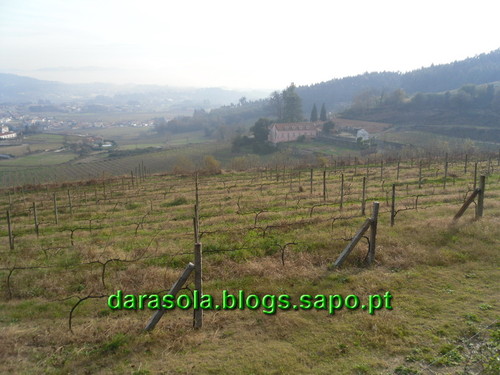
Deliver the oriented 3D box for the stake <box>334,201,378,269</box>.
[{"bbox_3d":[2.571,1.146,9.800,1.020,1.580,0.180,-2,13,-5],"label":"stake"}]

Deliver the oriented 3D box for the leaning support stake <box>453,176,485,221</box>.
[{"bbox_3d":[7.679,0.362,14.200,1.050,1.550,0.180,-2,13,-5],"label":"leaning support stake"}]

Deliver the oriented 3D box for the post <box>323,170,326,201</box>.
[{"bbox_3d":[3.920,-0.072,21.116,0.090,1.550,0.090,-1,12,0],"label":"post"}]

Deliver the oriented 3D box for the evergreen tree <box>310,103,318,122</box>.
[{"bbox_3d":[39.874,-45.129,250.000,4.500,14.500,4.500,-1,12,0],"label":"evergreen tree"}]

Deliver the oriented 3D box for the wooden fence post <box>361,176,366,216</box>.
[{"bbox_3d":[4.511,0.368,15.896,0.090,1.550,0.090,-1,12,0],"label":"wooden fence post"}]

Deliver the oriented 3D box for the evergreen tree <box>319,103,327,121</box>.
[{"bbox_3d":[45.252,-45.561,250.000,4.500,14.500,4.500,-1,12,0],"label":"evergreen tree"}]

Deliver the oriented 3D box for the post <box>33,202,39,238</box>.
[{"bbox_3d":[-9.388,1.409,17.700,0.100,1.600,0.100,-1,12,-3],"label":"post"}]

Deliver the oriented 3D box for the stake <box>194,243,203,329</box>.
[{"bbox_3d":[-0.713,1.341,5.462,0.105,1.226,0.105,0,13,0],"label":"stake"}]

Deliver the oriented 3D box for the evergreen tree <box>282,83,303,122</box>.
[{"bbox_3d":[26.273,-51.001,250.000,12.000,27.000,12.000,-1,12,0],"label":"evergreen tree"}]

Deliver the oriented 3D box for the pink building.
[{"bbox_3d":[25.091,-30.704,227.000,26.500,10.000,11.000,-6,14,-24],"label":"pink building"}]

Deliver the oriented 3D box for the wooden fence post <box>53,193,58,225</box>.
[{"bbox_3d":[-9.417,1.028,19.600,0.100,1.600,0.100,-1,12,-3],"label":"wooden fence post"}]

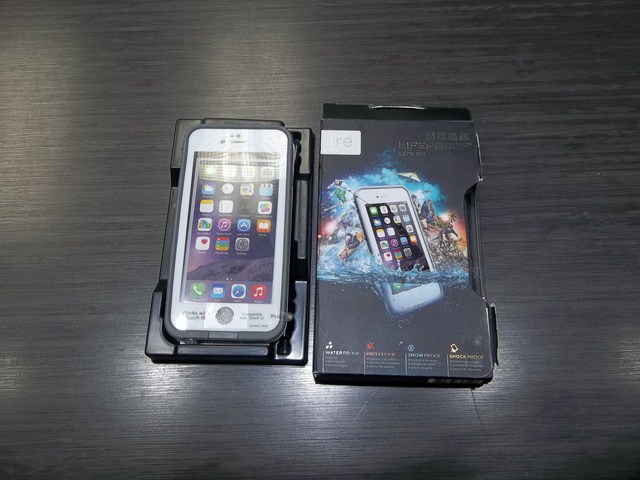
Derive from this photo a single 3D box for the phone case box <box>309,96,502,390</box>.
[{"bbox_3d":[0.052,-0.002,0.330,0.107,0.026,0.186,1,71,2],"label":"phone case box"}]

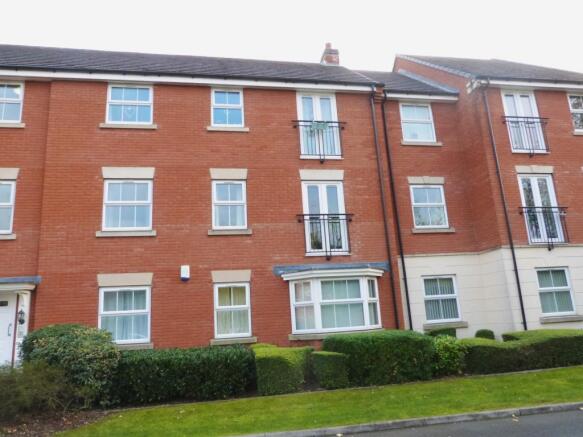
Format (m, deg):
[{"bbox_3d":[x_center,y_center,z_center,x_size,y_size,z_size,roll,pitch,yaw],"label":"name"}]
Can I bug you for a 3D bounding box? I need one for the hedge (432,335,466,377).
[{"bbox_3d":[3.357,2.959,9.215,0.700,0.800,0.750,-1,-13,-12],"label":"hedge"}]

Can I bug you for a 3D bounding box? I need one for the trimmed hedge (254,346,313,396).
[{"bbox_3d":[-0.273,3.103,8.632,1.090,0.690,1.500,-1,-13,-12],"label":"trimmed hedge"}]

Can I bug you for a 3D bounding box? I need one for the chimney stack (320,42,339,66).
[{"bbox_3d":[1.513,-6.353,16.404,0.520,1.099,0.530,-1,-13,-11],"label":"chimney stack"}]

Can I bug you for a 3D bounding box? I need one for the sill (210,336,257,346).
[{"bbox_3d":[-1.393,2.996,10.252,1.123,0.142,0.160,-1,-13,-11],"label":"sill"}]

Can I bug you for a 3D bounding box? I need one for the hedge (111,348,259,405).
[{"bbox_3d":[-2.099,2.977,8.062,2.650,0.870,0.950,-1,-13,-11],"label":"hedge"}]

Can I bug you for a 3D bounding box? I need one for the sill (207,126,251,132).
[{"bbox_3d":[-1.710,-2.405,11.471,1.126,0.135,0.150,-1,-13,-11],"label":"sill"}]

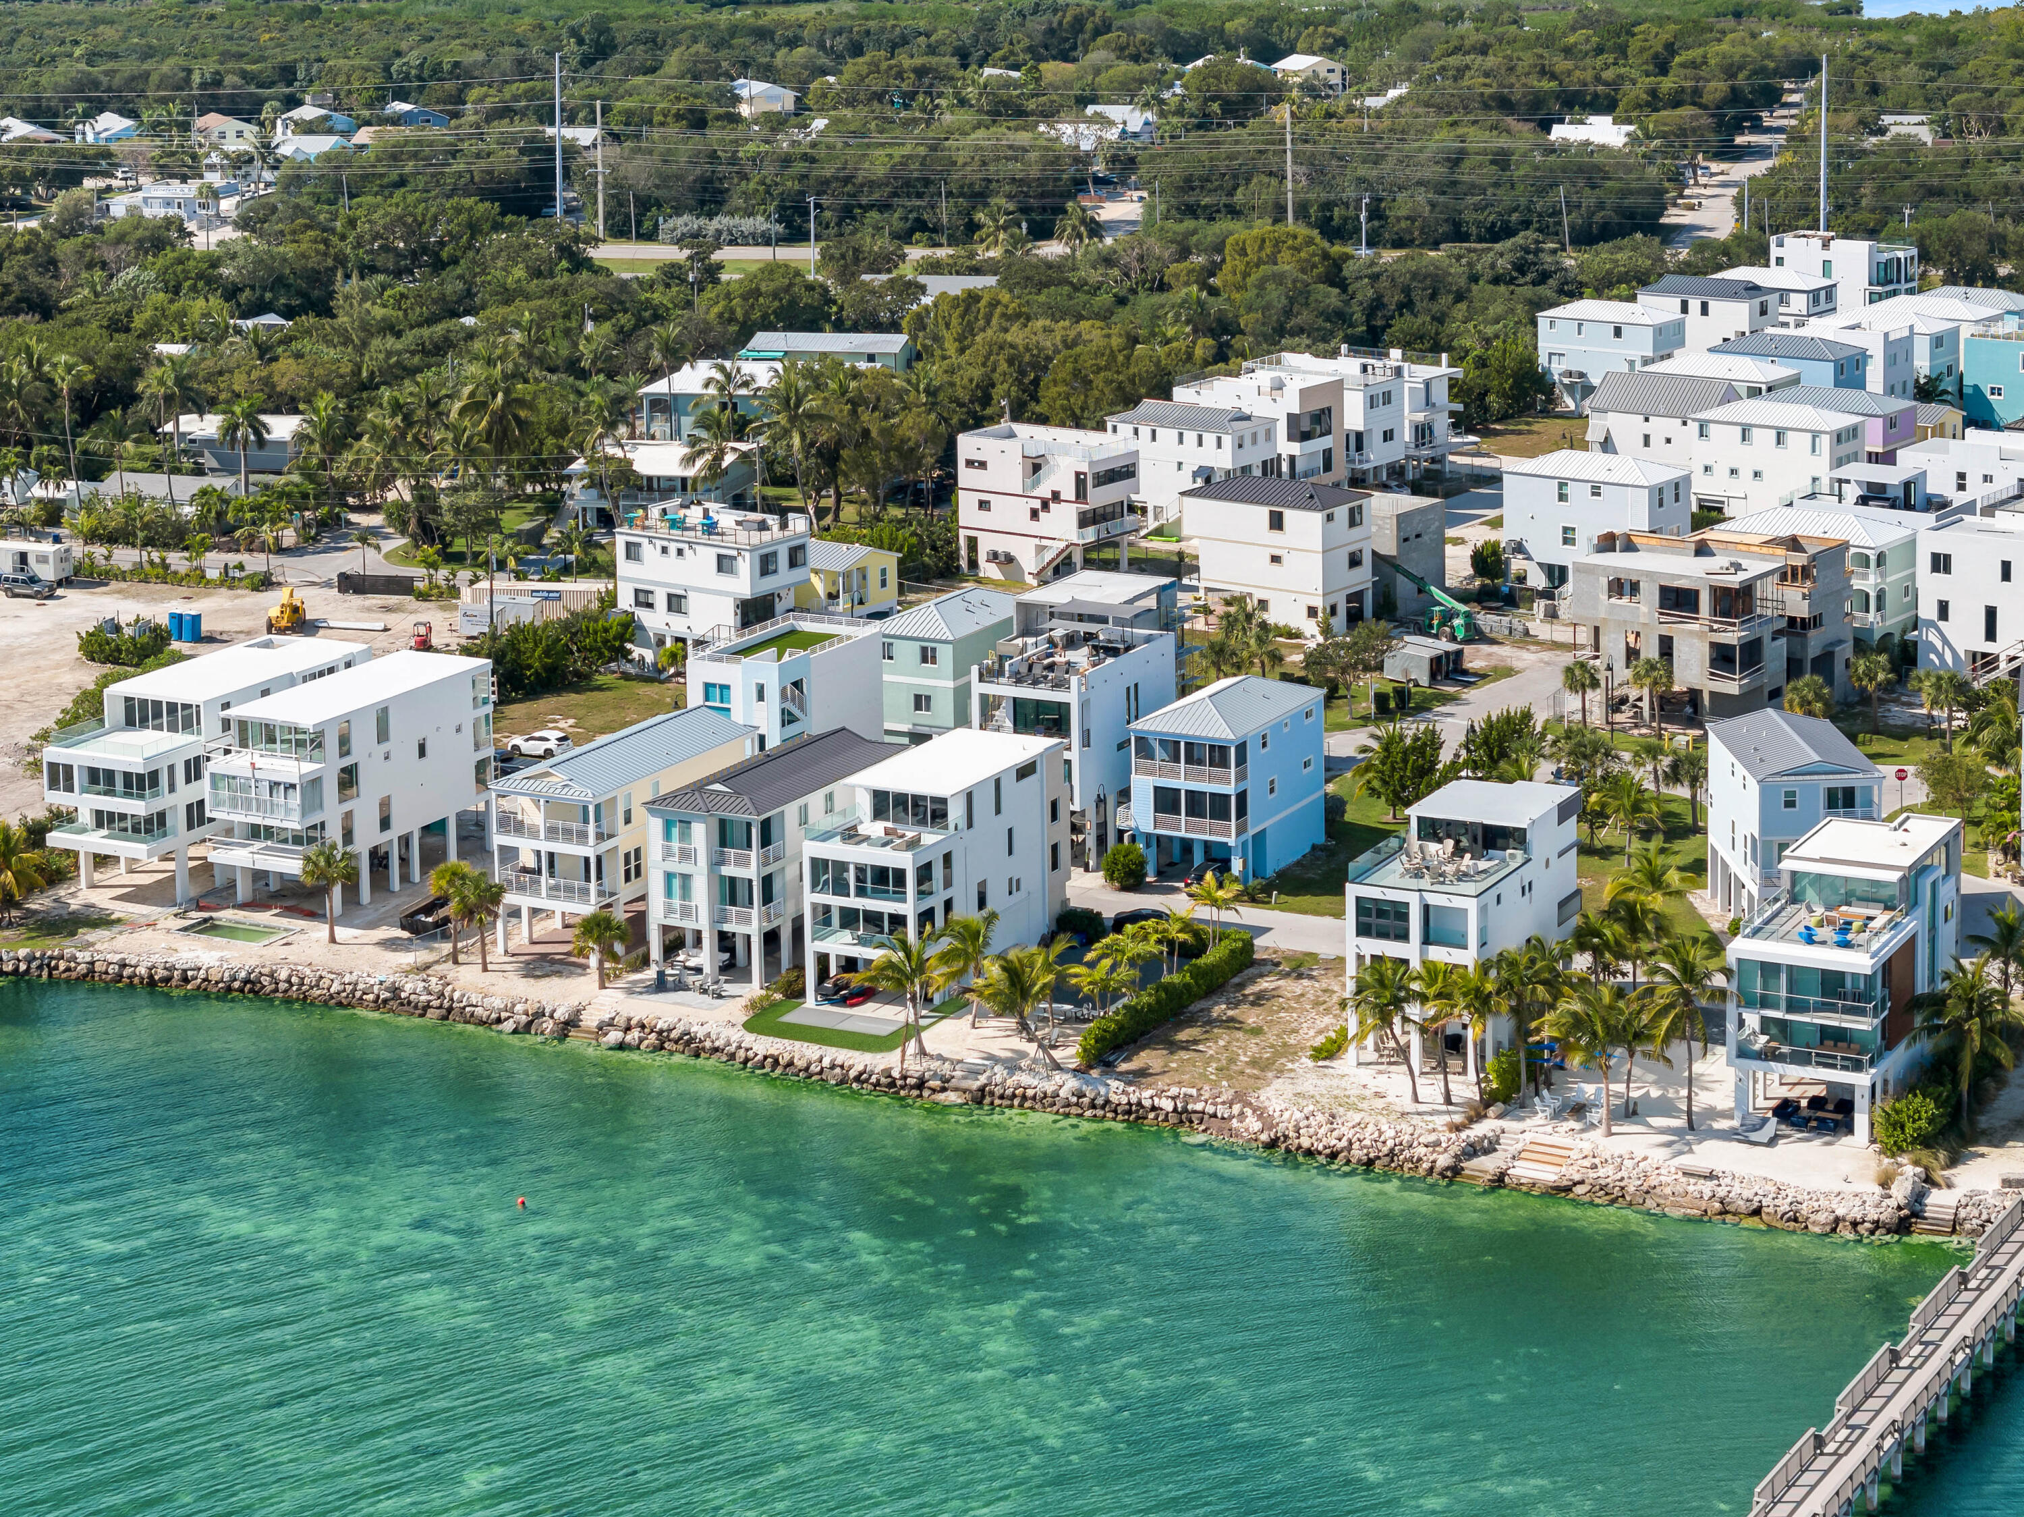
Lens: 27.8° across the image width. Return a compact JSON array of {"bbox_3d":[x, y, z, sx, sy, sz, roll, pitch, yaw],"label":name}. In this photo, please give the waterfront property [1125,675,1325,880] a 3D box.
[{"bbox_3d":[13.645,0.939,257.905,7.284,11.084,13.579,6,16,27],"label":"waterfront property"}]

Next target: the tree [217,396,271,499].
[{"bbox_3d":[-71.888,-28.833,382.750,5.194,10.184,5.194,-1,14,0],"label":"tree"}]

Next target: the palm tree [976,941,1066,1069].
[{"bbox_3d":[0.470,13.360,222.050,4.900,6.560,4.700,0,14,0],"label":"palm tree"}]

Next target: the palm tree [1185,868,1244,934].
[{"bbox_3d":[11.390,8.730,230.410,3.300,4.810,3.300,-1,14,0],"label":"palm tree"}]

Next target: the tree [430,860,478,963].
[{"bbox_3d":[-31.630,8.670,230.470,2.500,6.060,2.500,-1,14,0],"label":"tree"}]

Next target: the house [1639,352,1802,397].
[{"bbox_3d":[65.300,-32.110,381.150,13.660,10.750,6.660,9,17,34],"label":"house"}]

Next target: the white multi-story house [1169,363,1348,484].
[{"bbox_3d":[22.559,-29.021,373.478,13.843,11.600,7.180,10,18,36],"label":"white multi-story house"}]

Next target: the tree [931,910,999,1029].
[{"bbox_3d":[-2.656,11.555,225.344,4.000,6.820,4.000,-1,14,0],"label":"tree"}]

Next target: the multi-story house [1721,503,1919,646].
[{"bbox_3d":[60.609,-13.073,309.944,13.543,11.483,6.956,10,18,36],"label":"multi-story house"}]

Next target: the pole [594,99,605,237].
[{"bbox_3d":[-57.800,-82.290,573.410,0.500,19.630,0.500,0,14,0],"label":"pole"}]

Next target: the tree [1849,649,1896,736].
[{"bbox_3d":[60.306,-4.592,286.853,3.200,6.260,3.200,-1,14,0],"label":"tree"}]

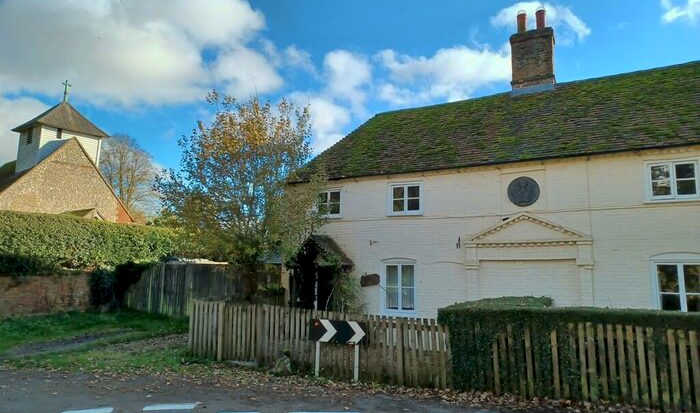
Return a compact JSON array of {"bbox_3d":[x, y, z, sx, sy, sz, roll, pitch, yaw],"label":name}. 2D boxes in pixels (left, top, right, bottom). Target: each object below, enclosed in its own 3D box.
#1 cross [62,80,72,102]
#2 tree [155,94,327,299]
[{"bbox_3d":[-18.481,-7.507,33.000,0.100,1.360,0.560,-8,-13,44],"label":"cross"},{"bbox_3d":[-2.670,0.194,12.314,3.950,6.077,3.800,1,-9,0],"label":"tree"}]

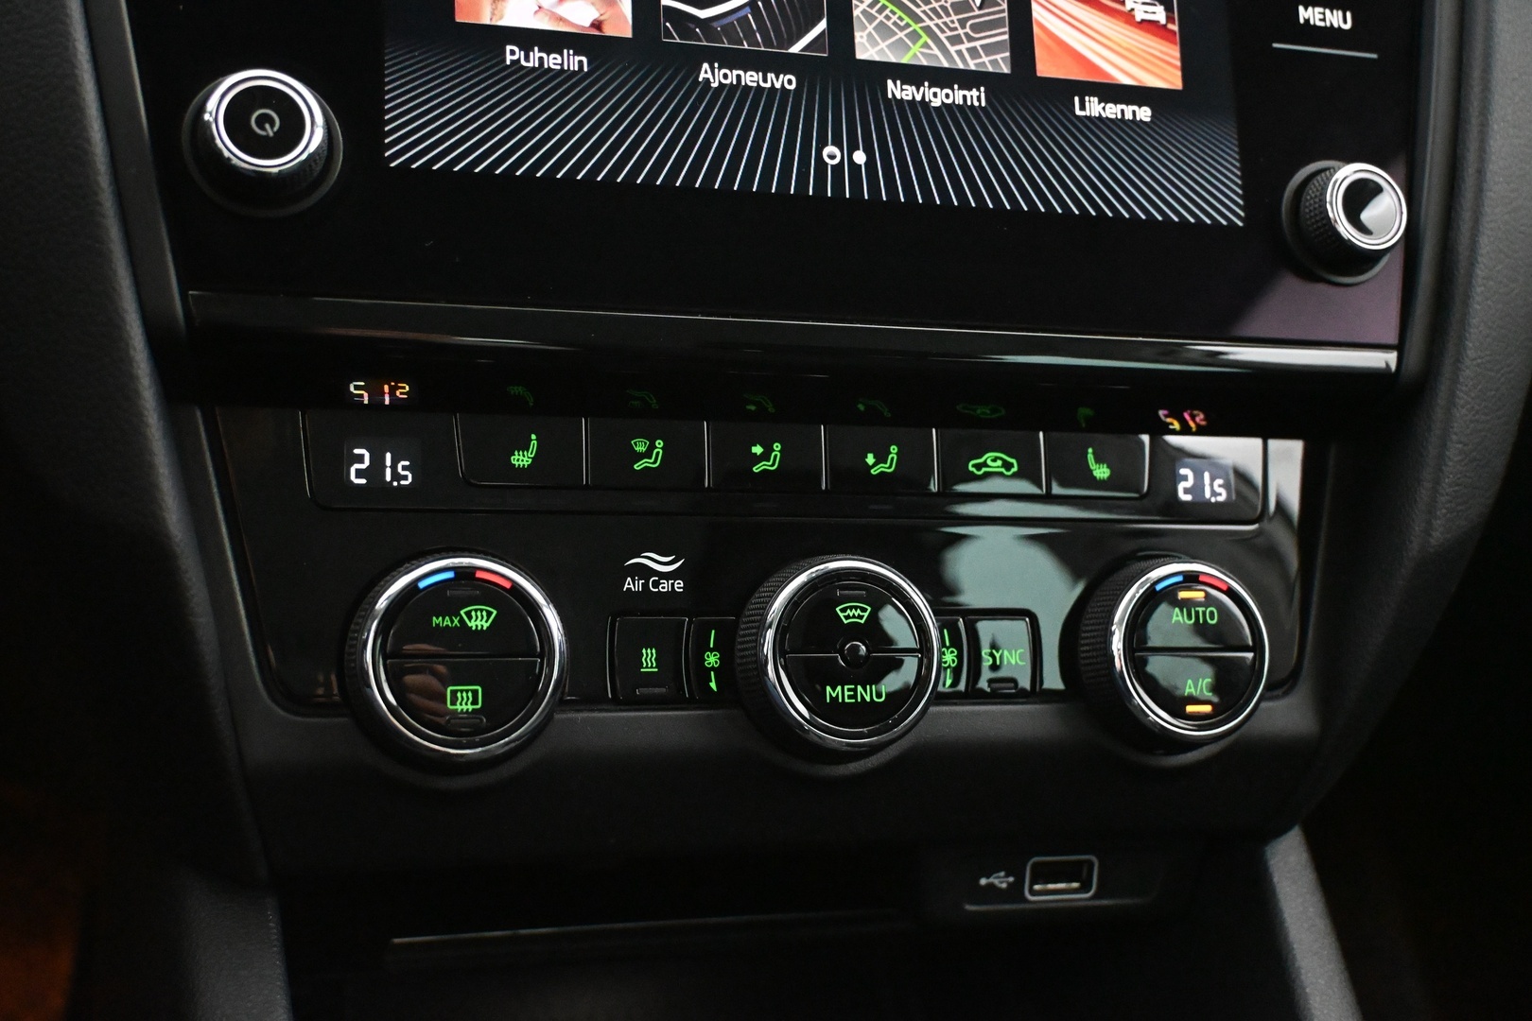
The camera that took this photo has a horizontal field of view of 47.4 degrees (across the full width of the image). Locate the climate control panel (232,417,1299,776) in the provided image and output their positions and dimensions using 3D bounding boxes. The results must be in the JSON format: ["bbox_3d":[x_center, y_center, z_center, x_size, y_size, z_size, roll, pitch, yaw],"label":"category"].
[{"bbox_3d":[0.013,0.012,0.341,0.228,0.069,0.025,1,-9,-17],"label":"climate control panel"}]

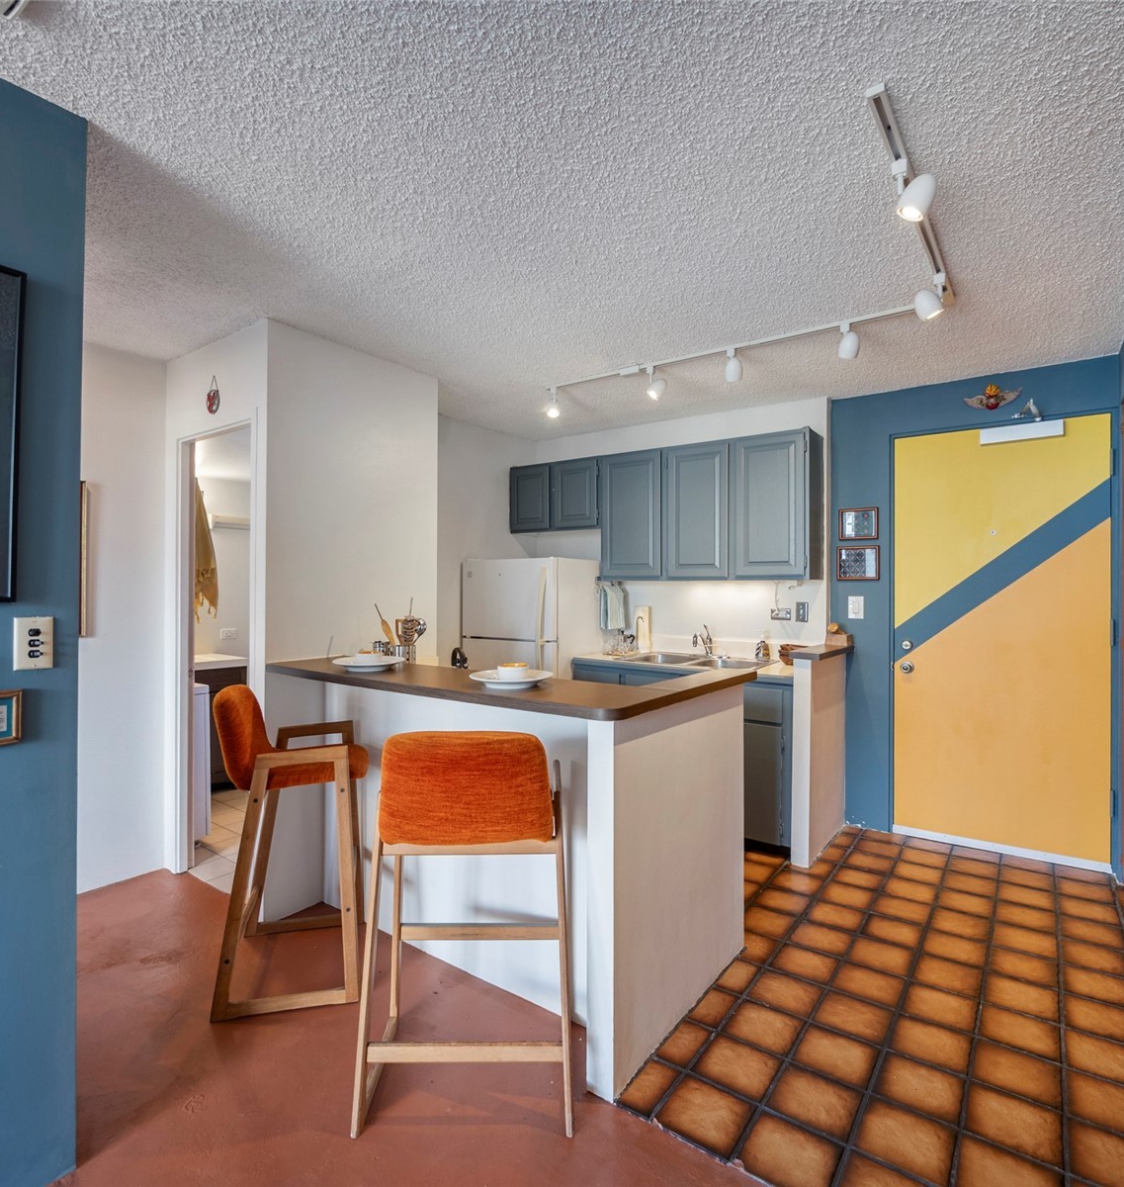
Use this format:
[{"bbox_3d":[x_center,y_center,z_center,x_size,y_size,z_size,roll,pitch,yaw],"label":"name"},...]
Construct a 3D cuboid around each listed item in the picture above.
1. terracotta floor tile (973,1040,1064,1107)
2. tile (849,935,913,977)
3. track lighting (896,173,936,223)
[{"bbox_3d":[1.265,1.337,1.775,0.197,0.012,0.197,0,0,37],"label":"terracotta floor tile"},{"bbox_3d":[1.161,1.320,2.324,0.196,0.012,0.196,0,0,36],"label":"tile"},{"bbox_3d":[0.923,-1.029,1.651,0.075,0.100,0.075,28,12,24],"label":"track lighting"}]

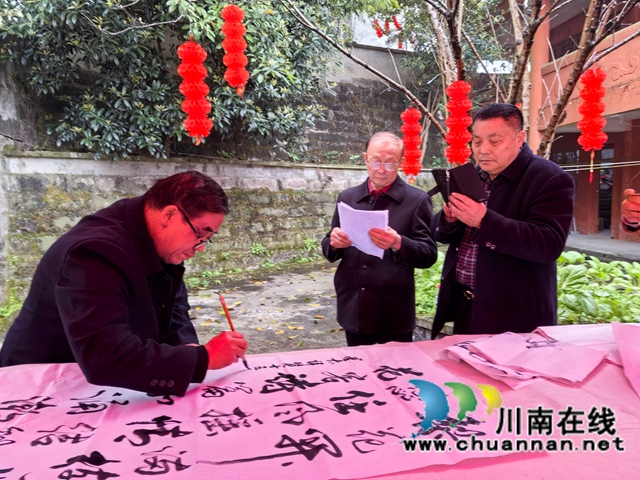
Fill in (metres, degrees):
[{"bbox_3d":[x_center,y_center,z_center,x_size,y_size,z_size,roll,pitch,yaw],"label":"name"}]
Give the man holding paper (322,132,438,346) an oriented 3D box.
[{"bbox_3d":[0.280,0.330,2.380,0.570,1.660,0.450,2,6,22],"label":"man holding paper"}]

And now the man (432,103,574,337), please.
[{"bbox_3d":[0.685,0.330,1.920,0.500,1.670,0.580,-4,7,-38],"label":"man"}]

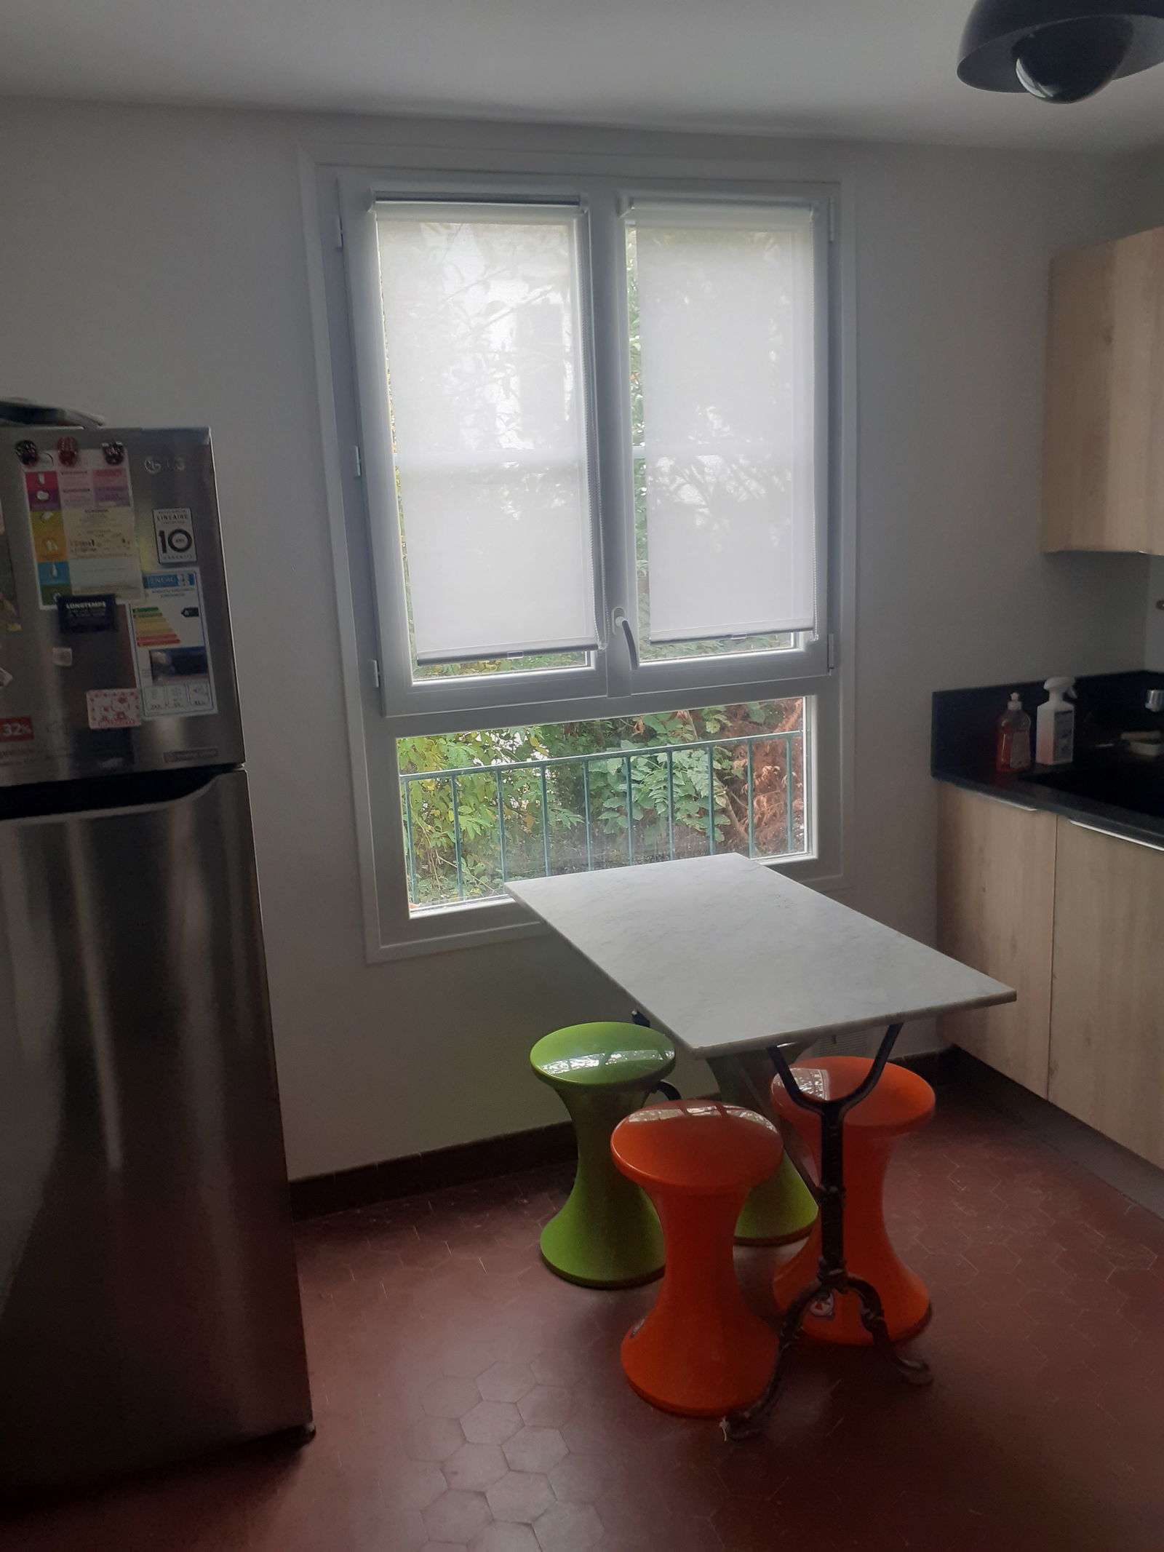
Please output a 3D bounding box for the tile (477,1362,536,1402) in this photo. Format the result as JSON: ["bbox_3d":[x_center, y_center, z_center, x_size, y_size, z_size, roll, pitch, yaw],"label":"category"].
[{"bbox_3d":[-0.138,1.118,2.226,0.119,0.010,0.103,0,12,11],"label":"tile"}]

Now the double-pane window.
[{"bbox_3d":[0.073,-0.475,2.732,1.157,1.634,0.090,-6,12,-16],"label":"double-pane window"}]

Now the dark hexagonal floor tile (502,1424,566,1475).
[{"bbox_3d":[-0.080,1.149,2.059,0.119,0.010,0.103,0,12,11],"label":"dark hexagonal floor tile"}]

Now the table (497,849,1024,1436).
[{"bbox_3d":[0.285,0.668,2.413,0.556,0.754,0.990,-7,12,-19],"label":"table"}]

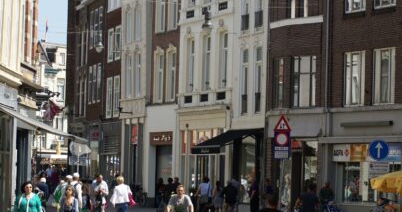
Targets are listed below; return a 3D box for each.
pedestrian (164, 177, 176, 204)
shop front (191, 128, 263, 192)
[{"bbox_3d":[-1.412,4.237,82.500,0.520,1.670,0.380,2,-2,-24],"label":"pedestrian"},{"bbox_3d":[1.138,3.023,79.356,2.200,4.000,4.540,2,-2,-18],"label":"shop front"}]

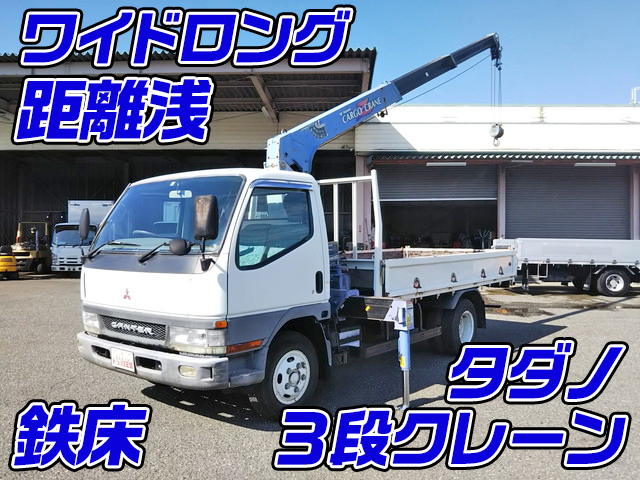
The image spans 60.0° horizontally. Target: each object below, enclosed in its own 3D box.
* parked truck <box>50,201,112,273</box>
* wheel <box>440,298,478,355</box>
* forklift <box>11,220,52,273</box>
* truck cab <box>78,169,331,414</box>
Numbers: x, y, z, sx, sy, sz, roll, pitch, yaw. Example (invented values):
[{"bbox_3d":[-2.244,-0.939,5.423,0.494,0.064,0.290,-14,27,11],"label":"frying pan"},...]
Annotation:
[{"bbox_3d":[-9.580,-0.105,24.231,1.950,3.080,5.500,0,1,0],"label":"parked truck"},{"bbox_3d":[1.876,1.157,7.411,0.220,0.750,0.750,0,1,39],"label":"wheel"},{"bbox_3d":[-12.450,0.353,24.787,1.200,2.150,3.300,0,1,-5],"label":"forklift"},{"bbox_3d":[-1.157,0.473,5.140,2.000,2.180,1.520,0,1,39],"label":"truck cab"}]

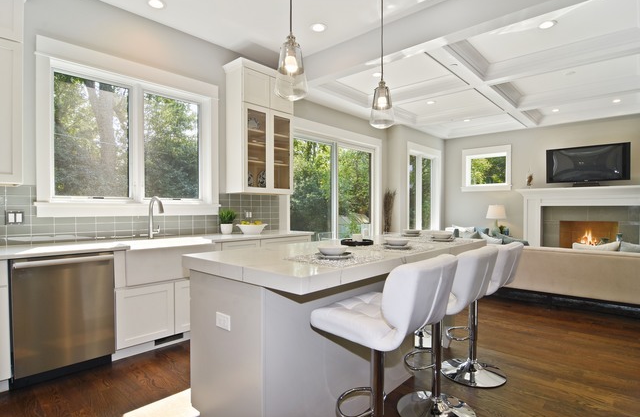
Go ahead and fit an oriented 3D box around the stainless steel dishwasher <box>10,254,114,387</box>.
[{"bbox_3d":[-1.978,0.780,2.464,0.580,0.850,0.600,0,0,-45],"label":"stainless steel dishwasher"}]

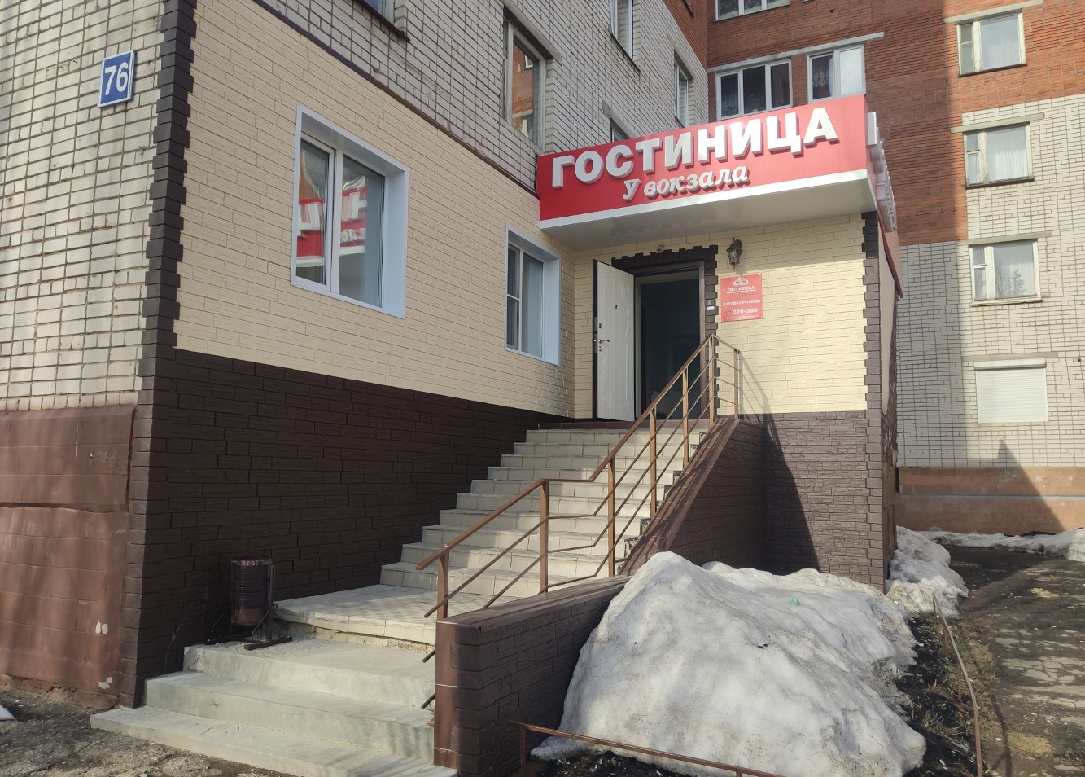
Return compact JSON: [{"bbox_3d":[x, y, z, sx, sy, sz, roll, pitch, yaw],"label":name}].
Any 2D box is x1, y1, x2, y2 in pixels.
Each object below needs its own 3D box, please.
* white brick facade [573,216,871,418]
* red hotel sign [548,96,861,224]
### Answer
[{"bbox_3d":[2.111,-0.804,10.195,3.650,2.295,0.200,-3,-7,26],"label":"white brick facade"},{"bbox_3d":[1.670,-2.579,9.332,3.810,0.830,0.160,-3,-7,26],"label":"red hotel sign"}]

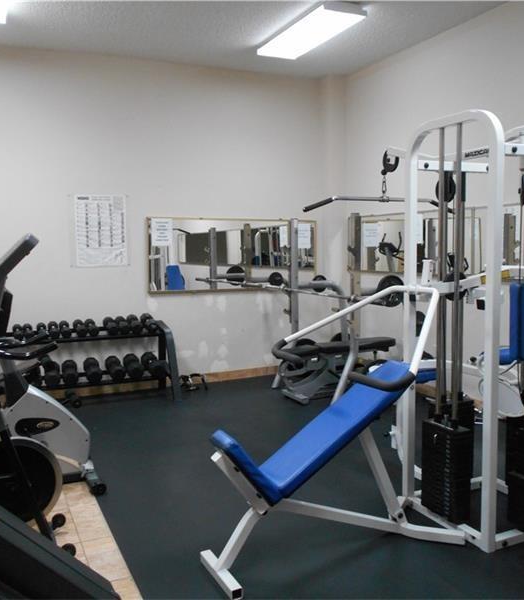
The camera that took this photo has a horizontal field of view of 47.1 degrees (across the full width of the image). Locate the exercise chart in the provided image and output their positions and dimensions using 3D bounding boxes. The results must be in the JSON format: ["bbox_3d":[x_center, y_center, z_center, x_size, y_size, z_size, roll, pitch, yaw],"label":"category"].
[{"bbox_3d":[-1.610,-0.689,6.039,0.530,0.715,0.015,-4,6,-25],"label":"exercise chart"}]

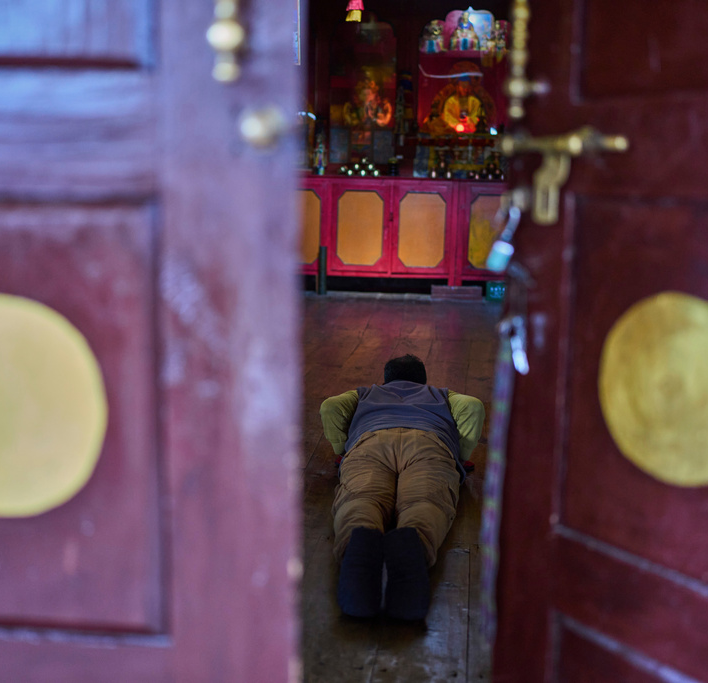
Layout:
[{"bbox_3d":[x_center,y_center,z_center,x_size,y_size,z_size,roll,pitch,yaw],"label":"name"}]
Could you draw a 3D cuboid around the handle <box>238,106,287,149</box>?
[{"bbox_3d":[-0.087,-0.203,0.946,0.045,0.042,0.042,2,9,4],"label":"handle"}]

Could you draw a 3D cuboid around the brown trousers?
[{"bbox_3d":[0.127,0.416,2.920,0.400,0.220,0.900,2,9,5],"label":"brown trousers"}]

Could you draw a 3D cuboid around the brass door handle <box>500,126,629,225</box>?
[{"bbox_3d":[0.274,-0.215,1.296,0.050,0.115,0.195,-5,11,-33],"label":"brass door handle"}]

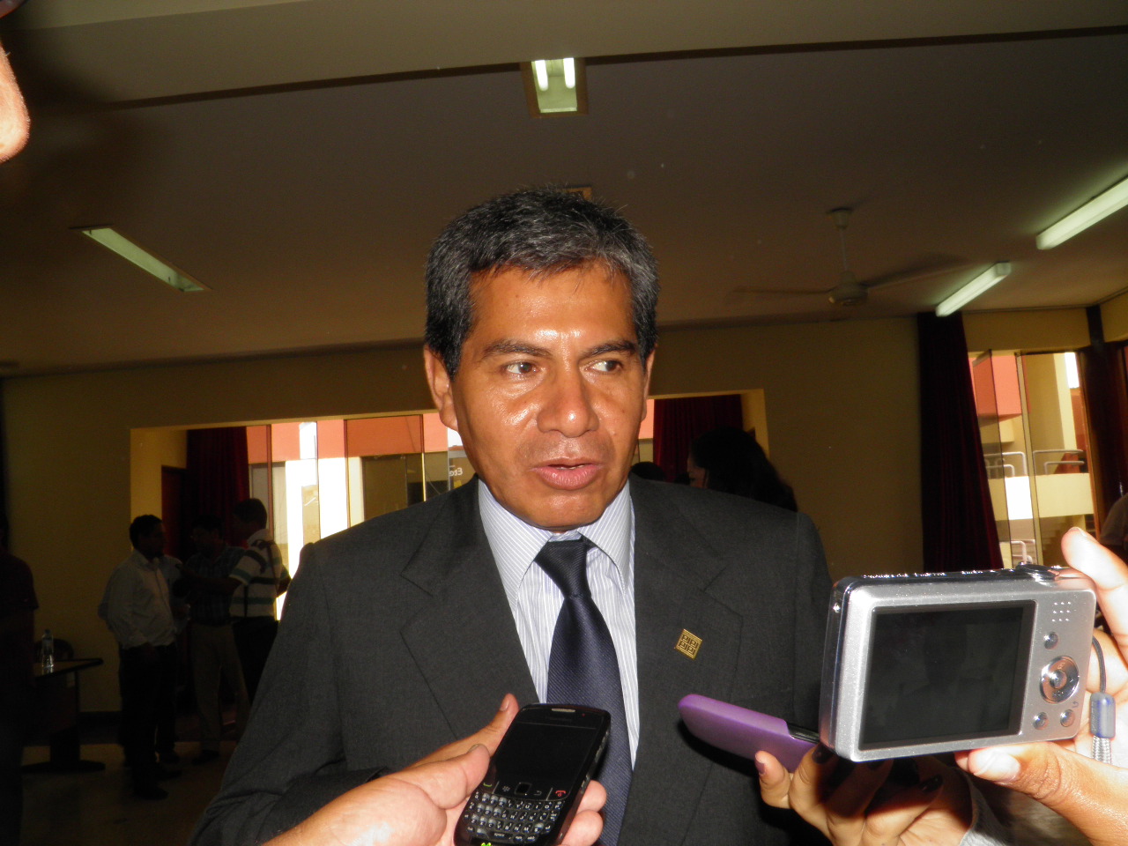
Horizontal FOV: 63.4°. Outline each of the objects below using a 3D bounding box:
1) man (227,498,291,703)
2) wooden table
[{"bbox_3d":[-1.876,1.360,5.582,0.540,1.760,0.480,3,-9,-40],"label":"man"},{"bbox_3d":[-3.576,2.015,5.944,0.620,0.750,1.300,-4,-7,3],"label":"wooden table"}]

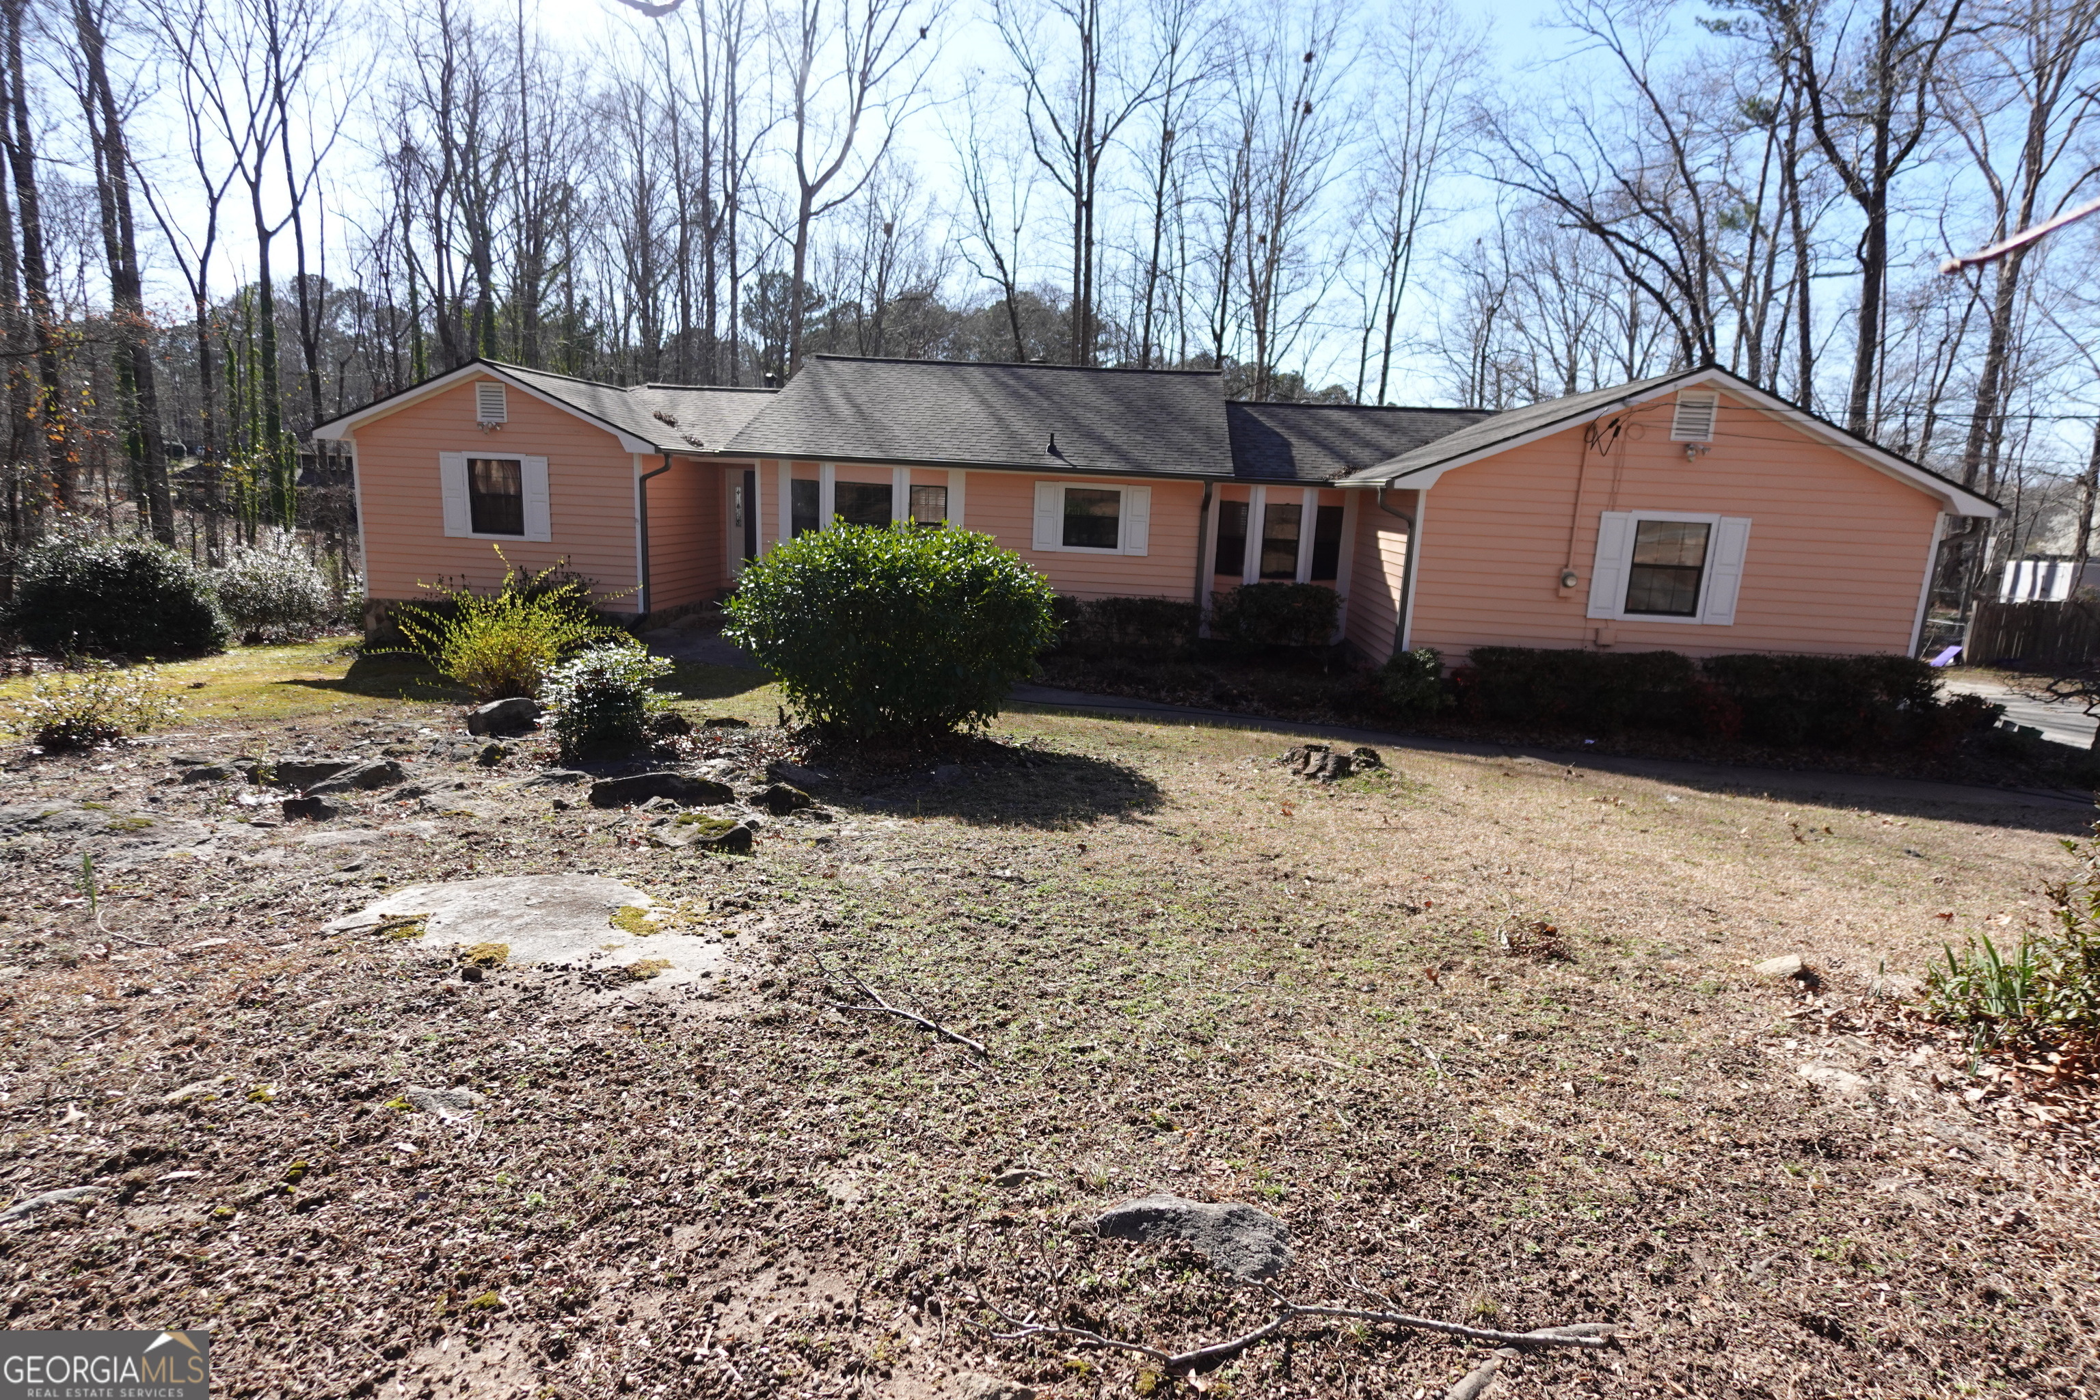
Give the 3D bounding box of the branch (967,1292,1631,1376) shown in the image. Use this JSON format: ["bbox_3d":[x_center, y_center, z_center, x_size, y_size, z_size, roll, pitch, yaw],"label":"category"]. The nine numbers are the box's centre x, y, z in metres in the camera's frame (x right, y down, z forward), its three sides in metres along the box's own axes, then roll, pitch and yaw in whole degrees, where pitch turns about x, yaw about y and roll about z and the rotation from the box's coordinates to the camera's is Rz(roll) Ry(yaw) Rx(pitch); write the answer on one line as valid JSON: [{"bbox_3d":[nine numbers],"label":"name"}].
[{"bbox_3d":[0.530,1.359,2.292,1.400,0.090,0.260,2,11,-1],"label":"branch"}]

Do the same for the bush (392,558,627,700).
[{"bbox_3d":[-6.256,-0.851,12.286,2.433,1.629,2.190,-3,13,-27],"label":"bush"}]

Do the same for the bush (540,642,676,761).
[{"bbox_3d":[-3.794,-0.024,9.071,1.070,0.926,1.017,-2,12,-23],"label":"bush"}]

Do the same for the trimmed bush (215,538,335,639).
[{"bbox_3d":[-13.426,-1.915,18.179,1.692,1.725,1.608,-6,14,-36],"label":"trimmed bush"}]

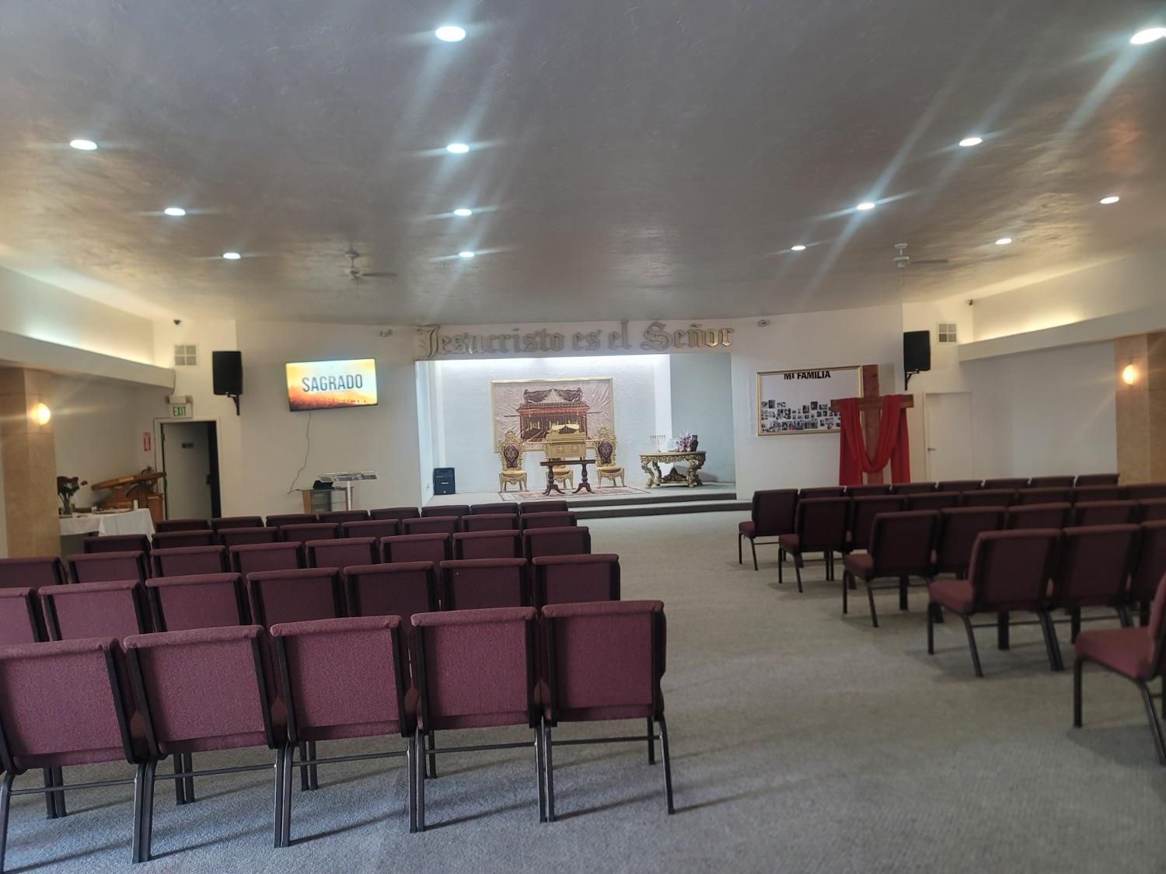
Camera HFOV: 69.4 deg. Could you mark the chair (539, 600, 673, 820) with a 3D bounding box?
[{"bbox_3d":[0.078,1.061,3.508,0.492,0.840,0.656,-2,0,-4],"label":"chair"}]

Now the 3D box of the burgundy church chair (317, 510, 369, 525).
[{"bbox_3d":[-2.432,1.191,8.753,0.505,0.862,0.630,-2,0,-8],"label":"burgundy church chair"}]

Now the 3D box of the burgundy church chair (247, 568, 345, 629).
[{"bbox_3d":[-1.563,1.146,4.798,0.510,0.850,0.666,-2,0,-7],"label":"burgundy church chair"}]

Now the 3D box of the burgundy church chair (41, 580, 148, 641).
[{"bbox_3d":[-2.562,1.178,4.614,0.492,0.840,0.656,-2,0,-11],"label":"burgundy church chair"}]

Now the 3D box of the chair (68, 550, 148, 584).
[{"bbox_3d":[-3.209,1.207,5.909,0.501,0.851,0.637,-2,0,-10],"label":"chair"}]

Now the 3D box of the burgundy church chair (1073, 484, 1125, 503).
[{"bbox_3d":[4.732,0.879,7.985,0.501,0.851,0.637,-2,0,-1],"label":"burgundy church chair"}]

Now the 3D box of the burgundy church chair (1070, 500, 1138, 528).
[{"bbox_3d":[3.907,0.916,6.594,0.510,0.850,0.666,-2,0,-3],"label":"burgundy church chair"}]

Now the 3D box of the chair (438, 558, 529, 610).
[{"bbox_3d":[-0.563,1.109,4.921,0.505,0.862,0.630,-2,0,-7],"label":"chair"}]

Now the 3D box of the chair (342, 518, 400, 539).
[{"bbox_3d":[-1.839,1.152,7.489,0.501,0.851,0.637,-2,0,-7],"label":"chair"}]

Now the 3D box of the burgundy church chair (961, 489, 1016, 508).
[{"bbox_3d":[3.679,0.915,7.929,0.492,0.840,0.656,-2,0,-1],"label":"burgundy church chair"}]

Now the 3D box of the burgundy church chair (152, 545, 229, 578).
[{"bbox_3d":[-2.708,1.188,5.991,0.492,0.840,0.656,-2,0,-11],"label":"burgundy church chair"}]

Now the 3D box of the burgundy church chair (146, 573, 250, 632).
[{"bbox_3d":[-2.047,1.157,4.678,0.501,0.851,0.637,-2,0,-9],"label":"burgundy church chair"}]

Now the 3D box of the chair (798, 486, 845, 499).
[{"bbox_3d":[2.524,0.964,9.175,0.497,0.852,0.638,-2,0,-4],"label":"chair"}]

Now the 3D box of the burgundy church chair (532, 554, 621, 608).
[{"bbox_3d":[-0.034,1.073,4.870,0.501,0.851,0.637,-2,0,-3],"label":"burgundy church chair"}]

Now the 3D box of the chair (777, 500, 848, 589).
[{"bbox_3d":[2.184,0.990,7.925,0.510,0.850,0.666,-2,0,-4],"label":"chair"}]

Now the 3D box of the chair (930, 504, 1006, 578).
[{"bbox_3d":[2.860,0.949,6.473,0.497,0.852,0.638,-2,0,-3],"label":"chair"}]

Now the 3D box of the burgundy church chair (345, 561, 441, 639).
[{"bbox_3d":[-1.038,1.110,4.786,0.497,0.852,0.638,-2,0,-6],"label":"burgundy church chair"}]

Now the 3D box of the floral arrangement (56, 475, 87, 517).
[{"bbox_3d":[-6.597,0.754,10.815,0.430,0.521,0.400,-2,0,-5],"label":"floral arrangement"}]

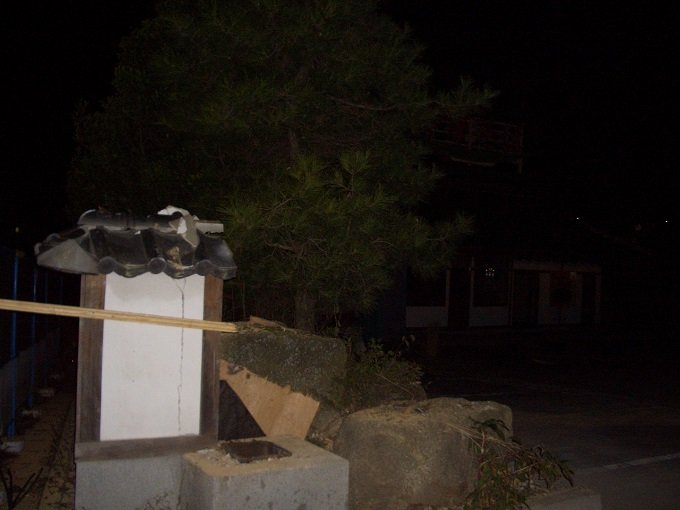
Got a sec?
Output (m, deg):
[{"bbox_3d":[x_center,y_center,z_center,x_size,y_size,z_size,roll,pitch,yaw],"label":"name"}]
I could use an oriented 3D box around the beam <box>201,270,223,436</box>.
[{"bbox_3d":[-0.778,0.586,4.108,0.112,0.945,0.112,2,-2,-24],"label":"beam"}]

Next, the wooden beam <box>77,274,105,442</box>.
[{"bbox_3d":[-1.388,0.551,3.836,0.118,0.934,0.112,2,-2,-24],"label":"wooden beam"}]

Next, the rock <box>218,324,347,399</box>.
[{"bbox_3d":[-0.477,0.859,5.250,1.050,0.640,0.650,1,-2,0],"label":"rock"}]

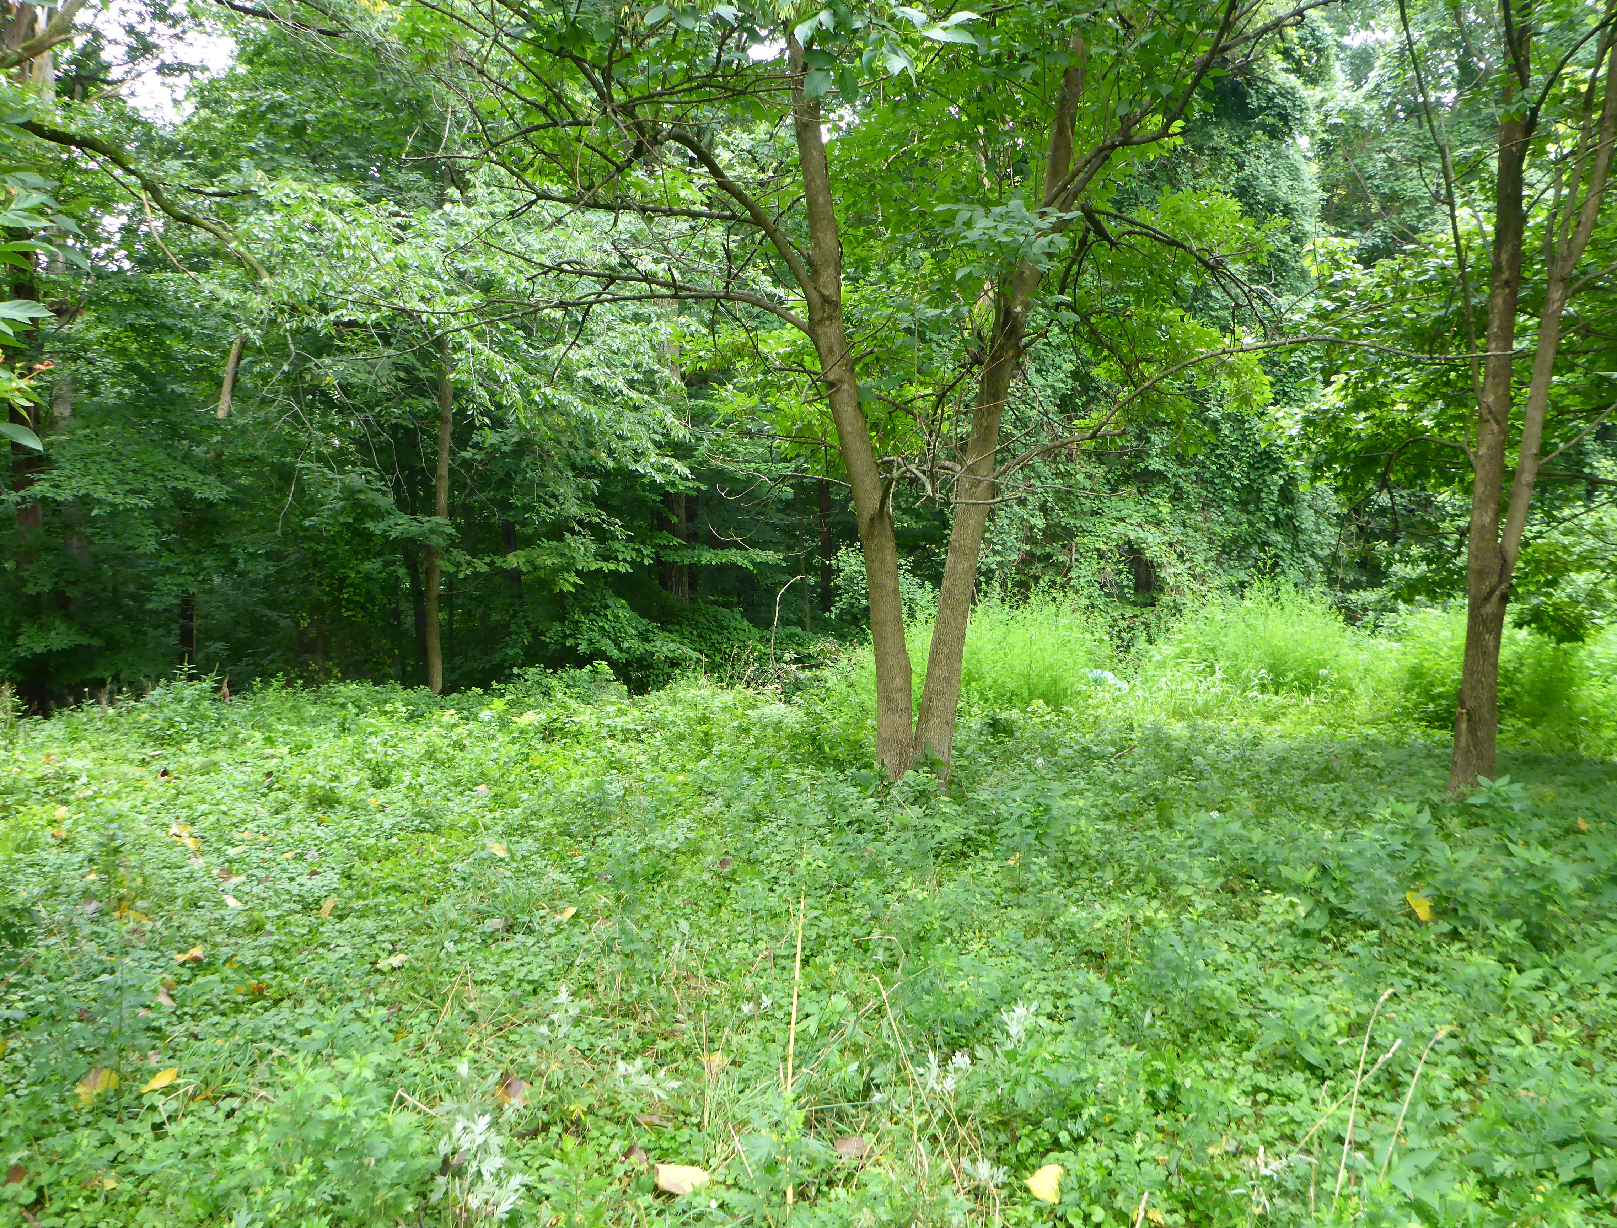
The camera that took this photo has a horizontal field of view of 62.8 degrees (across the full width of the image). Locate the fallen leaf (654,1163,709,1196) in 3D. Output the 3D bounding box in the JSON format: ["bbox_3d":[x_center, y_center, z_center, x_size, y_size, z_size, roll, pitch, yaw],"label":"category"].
[{"bbox_3d":[-0.294,1.315,3.080,0.128,0.045,0.100,0,3,0],"label":"fallen leaf"}]

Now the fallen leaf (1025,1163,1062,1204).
[{"bbox_3d":[0.547,1.325,3.080,0.090,0.050,0.090,0,3,0],"label":"fallen leaf"}]

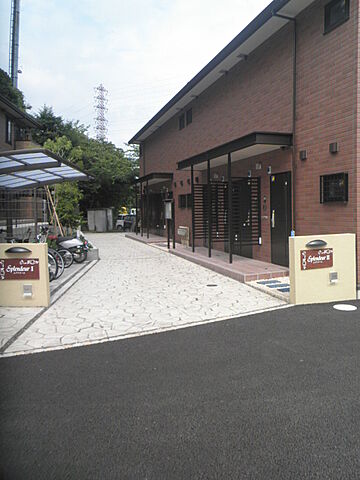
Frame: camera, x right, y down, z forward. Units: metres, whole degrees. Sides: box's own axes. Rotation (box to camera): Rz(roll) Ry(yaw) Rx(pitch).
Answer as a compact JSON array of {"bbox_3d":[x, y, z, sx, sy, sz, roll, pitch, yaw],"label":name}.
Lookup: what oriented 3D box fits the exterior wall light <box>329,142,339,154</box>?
[{"bbox_3d":[2.822,-1.676,6.603,0.080,0.190,0.180,-3,5,-18],"label":"exterior wall light"}]

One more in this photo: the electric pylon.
[{"bbox_3d":[-34.427,-40.697,161.451,7.500,56.700,7.000,-4,6,-27],"label":"electric pylon"}]

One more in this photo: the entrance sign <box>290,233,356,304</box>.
[{"bbox_3d":[2.419,0.477,6.079,1.220,1.100,0.160,-3,5,-18],"label":"entrance sign"}]

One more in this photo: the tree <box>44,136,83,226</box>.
[{"bbox_3d":[-4.460,-1.900,13.800,1.500,4.110,1.450,-3,5,-18],"label":"tree"}]

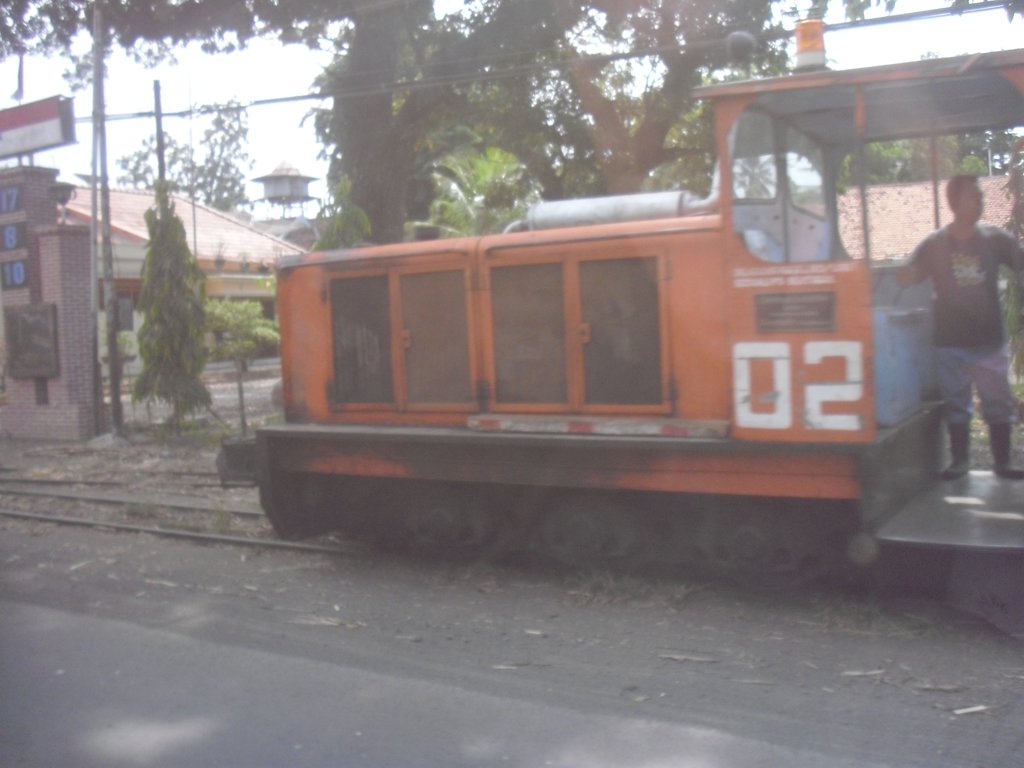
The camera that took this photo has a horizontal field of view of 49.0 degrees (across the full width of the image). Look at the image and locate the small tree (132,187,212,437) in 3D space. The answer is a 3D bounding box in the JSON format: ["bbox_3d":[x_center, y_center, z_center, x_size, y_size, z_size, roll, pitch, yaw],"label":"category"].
[{"bbox_3d":[-4.798,-1.072,16.002,1.080,3.591,1.080,-2,3,0],"label":"small tree"}]

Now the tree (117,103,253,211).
[{"bbox_3d":[-13.795,-6.430,48.319,5.800,11.290,5.600,-2,3,0],"label":"tree"}]

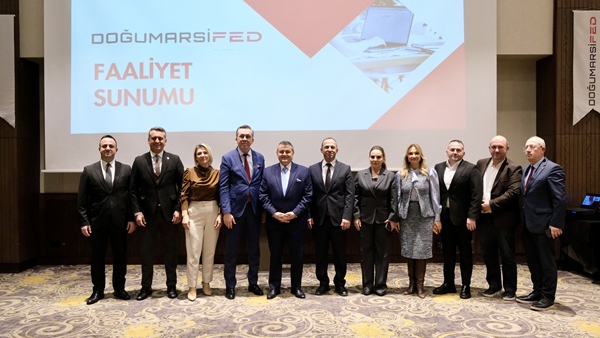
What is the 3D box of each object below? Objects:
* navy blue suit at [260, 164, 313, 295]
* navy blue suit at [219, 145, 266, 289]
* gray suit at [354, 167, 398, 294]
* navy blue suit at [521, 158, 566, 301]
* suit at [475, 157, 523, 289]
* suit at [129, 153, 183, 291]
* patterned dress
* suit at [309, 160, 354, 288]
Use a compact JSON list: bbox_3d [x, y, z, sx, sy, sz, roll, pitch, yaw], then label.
[{"bbox_3d":[-0.154,0.645,5.405,0.581,1.458,0.360,0,1,-1],"label":"navy blue suit"},{"bbox_3d":[-0.658,0.543,5.391,0.512,1.565,0.330,-1,1,-14],"label":"navy blue suit"},{"bbox_3d":[0.866,0.698,5.474,0.492,1.431,0.300,0,1,10],"label":"gray suit"},{"bbox_3d":[2.520,0.627,4.994,0.330,1.492,0.470,-1,1,-40],"label":"navy blue suit"},{"bbox_3d":[2.204,0.625,5.331,0.560,1.504,0.360,1,1,38],"label":"suit"},{"bbox_3d":[-1.590,0.574,5.365,0.575,1.535,0.330,0,1,-13],"label":"suit"},{"bbox_3d":[1.325,0.509,5.402,0.478,1.008,0.300,0,1,13],"label":"patterned dress"},{"bbox_3d":[0.355,0.620,5.480,0.521,1.455,0.310,0,1,5],"label":"suit"}]

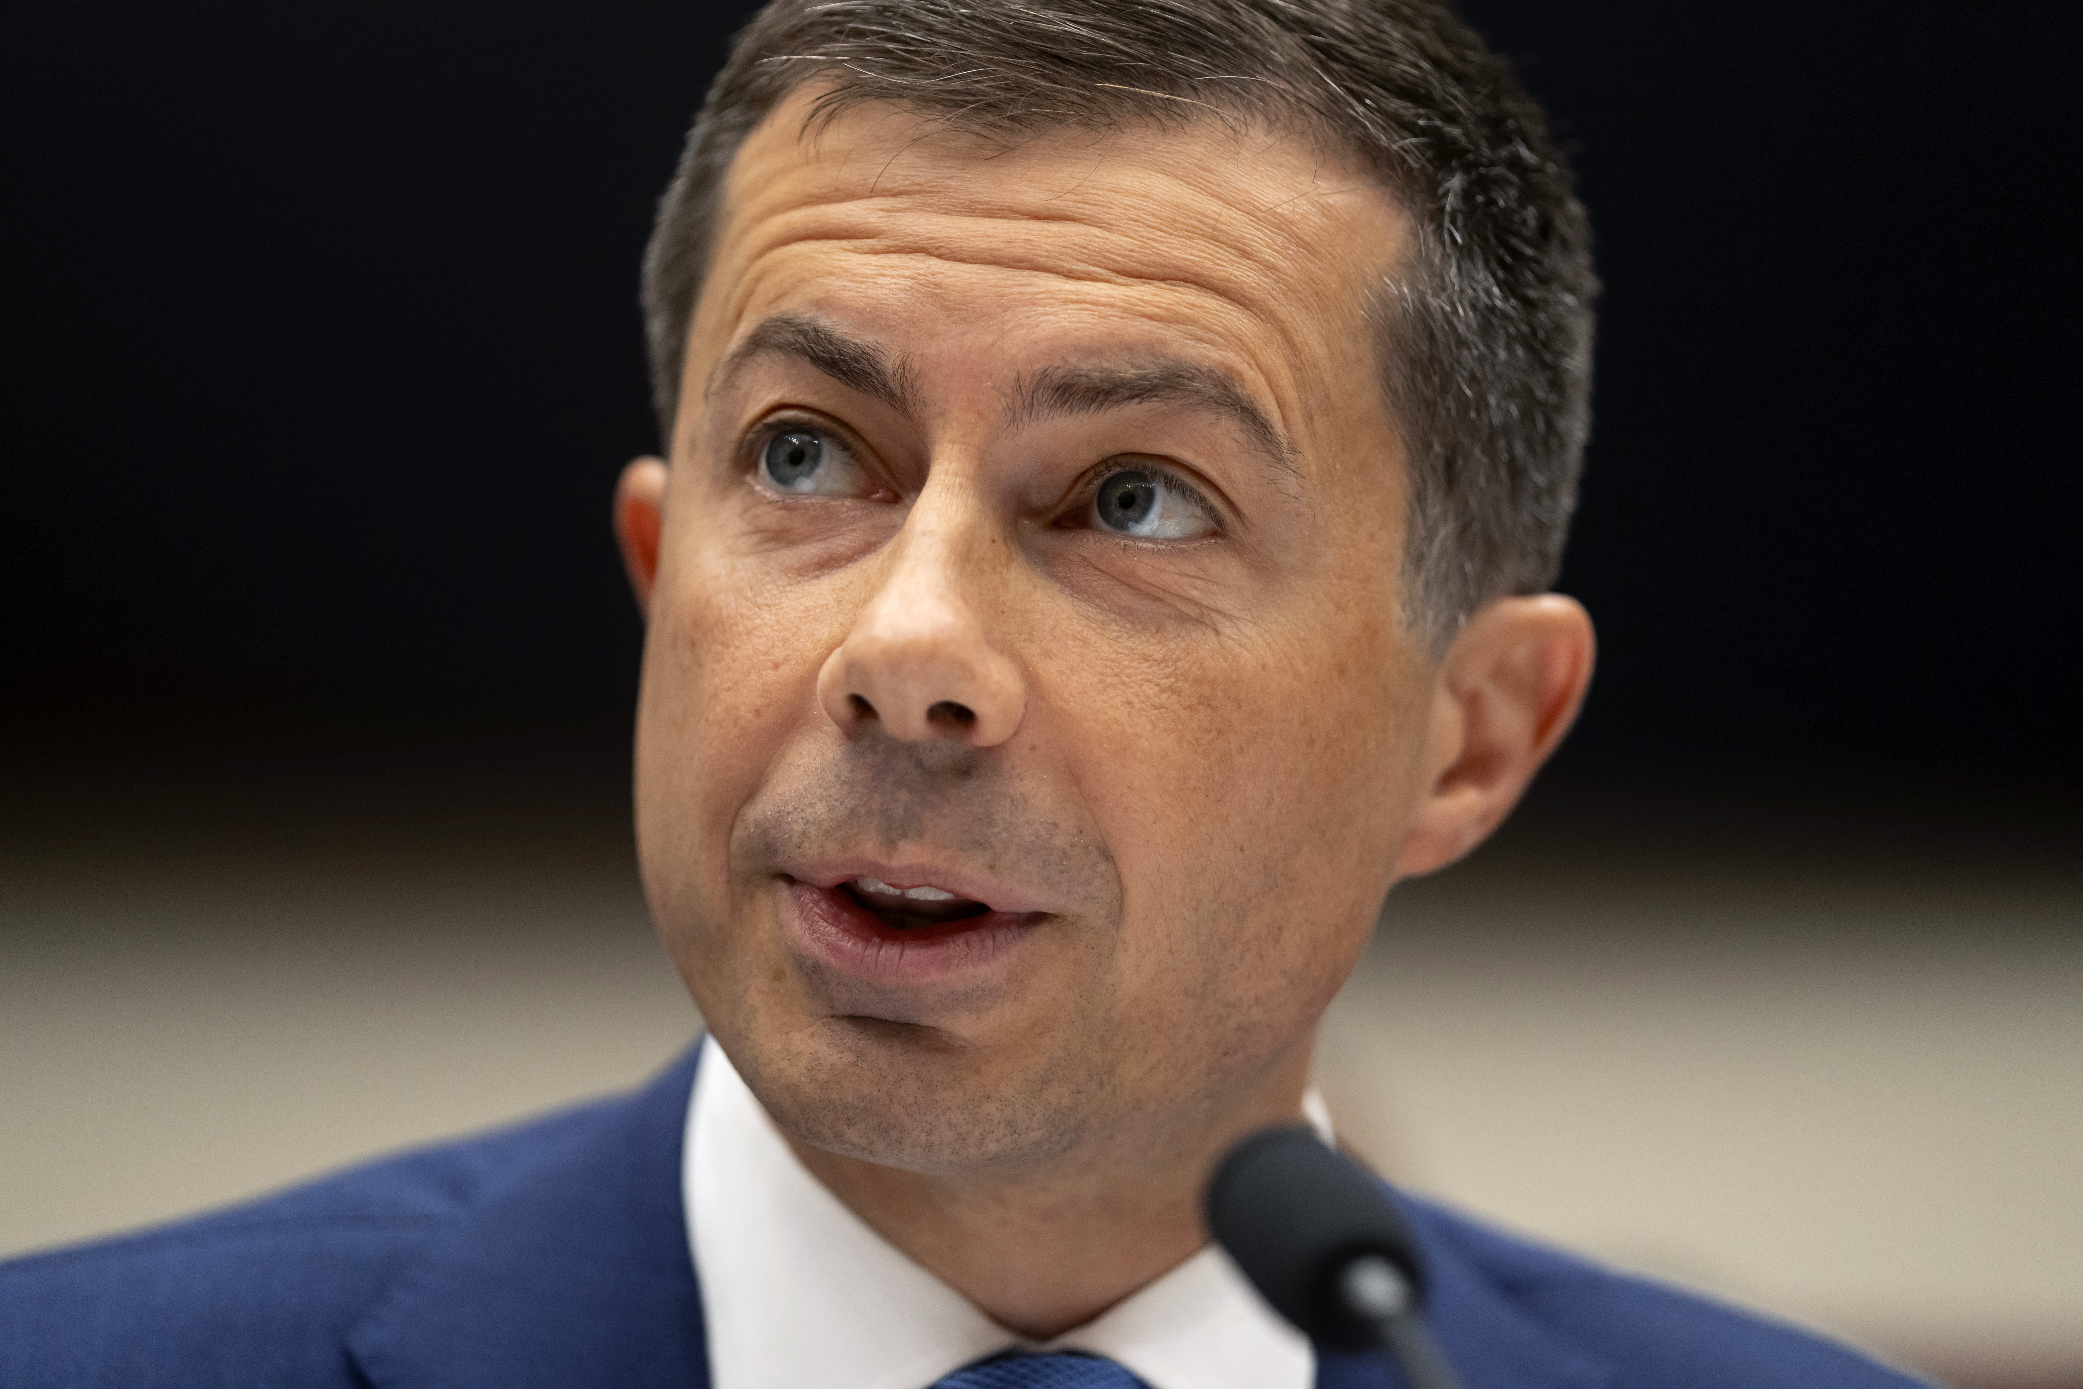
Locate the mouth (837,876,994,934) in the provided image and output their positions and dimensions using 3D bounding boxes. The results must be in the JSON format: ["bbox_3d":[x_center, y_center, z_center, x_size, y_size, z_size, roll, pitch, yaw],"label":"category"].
[{"bbox_3d":[-0.023,0.038,1.390,0.030,0.011,0.014,8,-7,18],"label":"mouth"}]

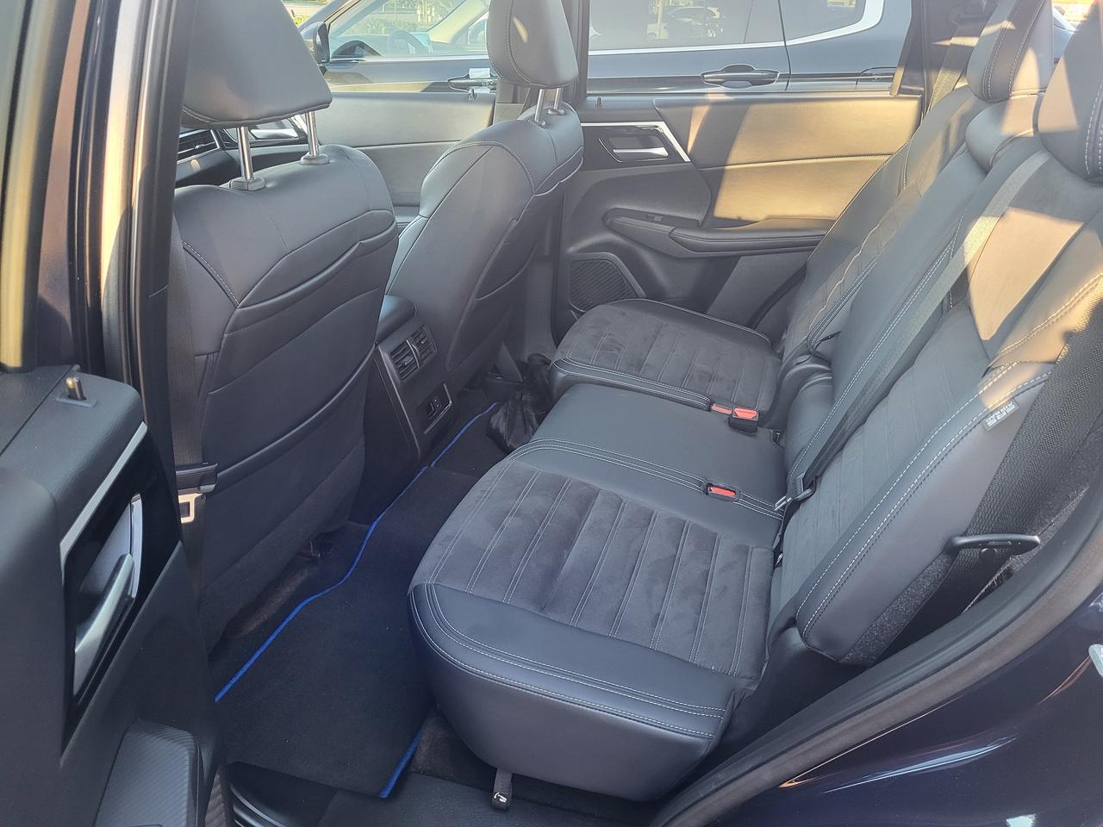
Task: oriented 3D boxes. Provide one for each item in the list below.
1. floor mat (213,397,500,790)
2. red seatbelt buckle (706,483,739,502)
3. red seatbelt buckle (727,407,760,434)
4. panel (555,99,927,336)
[{"bbox_3d":[-0.202,0.219,1.629,0.345,0.060,1.181,9,28,17],"label":"floor mat"},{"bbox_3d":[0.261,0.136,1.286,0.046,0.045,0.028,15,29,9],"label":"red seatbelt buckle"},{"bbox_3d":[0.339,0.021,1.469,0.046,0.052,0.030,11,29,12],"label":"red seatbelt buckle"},{"bbox_3d":[0.380,-0.401,1.947,0.772,0.640,0.130,7,28,14],"label":"panel"}]

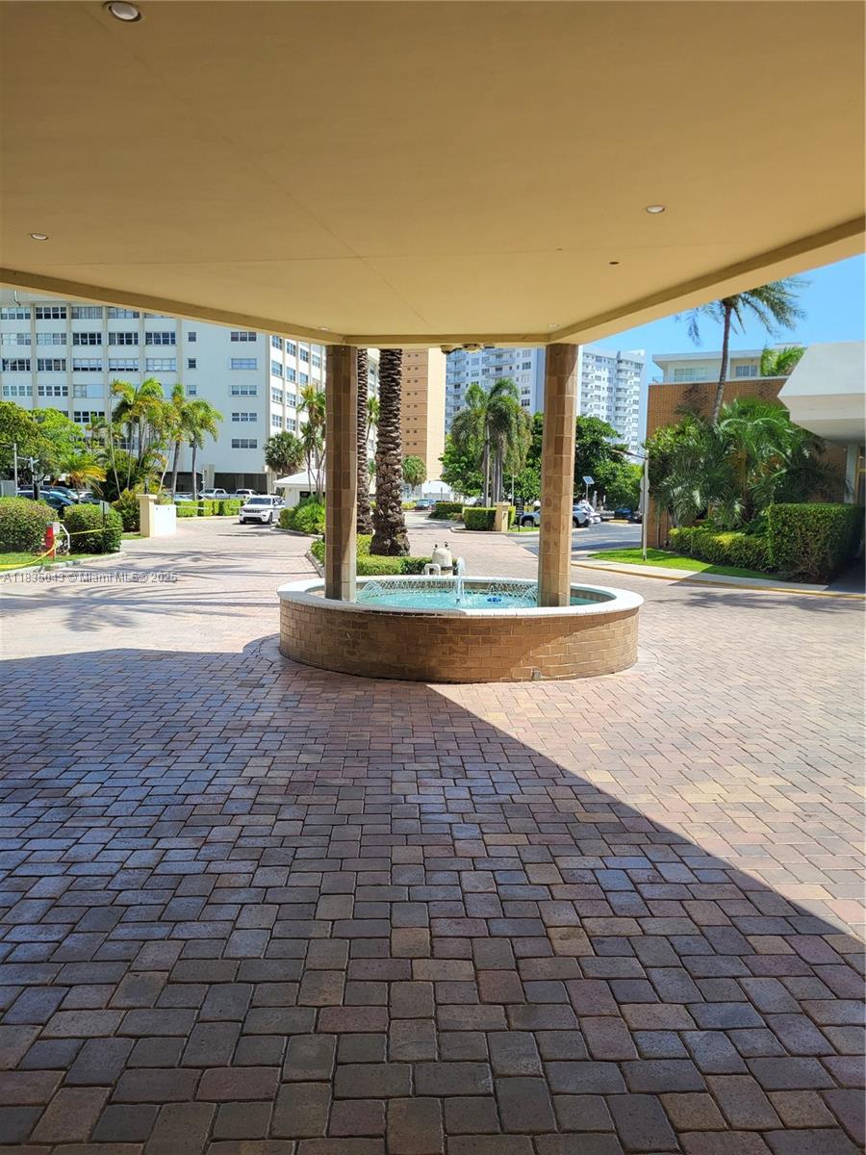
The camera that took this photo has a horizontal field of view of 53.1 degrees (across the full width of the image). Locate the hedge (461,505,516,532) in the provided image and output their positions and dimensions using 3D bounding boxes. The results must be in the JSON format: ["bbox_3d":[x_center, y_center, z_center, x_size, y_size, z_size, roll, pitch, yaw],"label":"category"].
[{"bbox_3d":[2.929,-3.112,45.508,2.400,1.255,1.200,4,6,25],"label":"hedge"}]

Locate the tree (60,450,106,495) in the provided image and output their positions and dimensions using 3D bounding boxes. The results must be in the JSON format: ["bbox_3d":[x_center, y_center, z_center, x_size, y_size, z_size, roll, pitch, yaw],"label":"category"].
[{"bbox_3d":[-14.680,-3.583,36.347,1.950,3.409,1.950,-1,6,-22],"label":"tree"}]

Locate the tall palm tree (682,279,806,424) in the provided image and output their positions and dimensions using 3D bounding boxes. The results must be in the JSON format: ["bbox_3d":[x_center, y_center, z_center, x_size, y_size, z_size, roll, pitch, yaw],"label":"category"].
[{"bbox_3d":[9.587,-5.351,27.300,4.700,9.400,4.600,1,5,0],"label":"tall palm tree"}]

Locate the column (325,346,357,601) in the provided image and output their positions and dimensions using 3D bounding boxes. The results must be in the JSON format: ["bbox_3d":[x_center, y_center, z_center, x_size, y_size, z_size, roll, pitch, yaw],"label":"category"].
[{"bbox_3d":[-0.993,-1.003,9.370,0.335,2.930,0.335,1,5,0],"label":"column"}]

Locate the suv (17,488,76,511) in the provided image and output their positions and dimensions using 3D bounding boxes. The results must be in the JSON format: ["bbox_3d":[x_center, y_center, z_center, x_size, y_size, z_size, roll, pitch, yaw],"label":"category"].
[{"bbox_3d":[-18.124,-3.105,39.915,4.700,1.757,1.880,2,6,10],"label":"suv"}]

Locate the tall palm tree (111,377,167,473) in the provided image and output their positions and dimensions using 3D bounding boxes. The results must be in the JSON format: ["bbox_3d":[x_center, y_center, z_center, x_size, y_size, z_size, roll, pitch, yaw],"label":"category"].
[{"bbox_3d":[-14.190,-6.015,42.000,3.000,7.200,3.000,1,5,0],"label":"tall palm tree"}]

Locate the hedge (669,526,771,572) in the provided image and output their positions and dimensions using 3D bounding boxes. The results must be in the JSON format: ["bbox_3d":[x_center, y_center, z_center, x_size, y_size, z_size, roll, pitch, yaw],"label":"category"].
[{"bbox_3d":[8.566,-0.946,25.013,1.000,0.837,7.400,1,6,-2],"label":"hedge"}]

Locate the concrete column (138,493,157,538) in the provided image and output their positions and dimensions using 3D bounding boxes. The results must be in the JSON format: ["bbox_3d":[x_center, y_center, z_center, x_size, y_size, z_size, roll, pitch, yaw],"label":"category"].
[{"bbox_3d":[-10.684,-2.308,32.400,0.530,1.660,0.550,1,5,0],"label":"concrete column"}]

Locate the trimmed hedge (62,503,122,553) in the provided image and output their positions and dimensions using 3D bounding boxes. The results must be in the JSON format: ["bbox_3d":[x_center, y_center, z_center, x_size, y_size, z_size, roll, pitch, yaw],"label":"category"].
[{"bbox_3d":[-9.648,-1.410,24.594,1.600,1.312,1.600,-1,6,-21],"label":"trimmed hedge"}]

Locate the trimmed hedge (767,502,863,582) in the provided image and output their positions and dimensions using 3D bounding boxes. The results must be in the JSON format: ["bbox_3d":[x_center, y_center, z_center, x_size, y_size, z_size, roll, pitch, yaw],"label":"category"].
[{"bbox_3d":[8.780,-0.859,20.200,1.500,1.620,2.400,4,6,28],"label":"trimmed hedge"}]

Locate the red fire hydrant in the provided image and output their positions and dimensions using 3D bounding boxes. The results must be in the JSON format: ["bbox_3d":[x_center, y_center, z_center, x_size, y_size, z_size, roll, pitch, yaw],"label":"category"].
[{"bbox_3d":[-9.414,-0.933,21.400,0.330,0.900,0.330,-1,6,-24],"label":"red fire hydrant"}]

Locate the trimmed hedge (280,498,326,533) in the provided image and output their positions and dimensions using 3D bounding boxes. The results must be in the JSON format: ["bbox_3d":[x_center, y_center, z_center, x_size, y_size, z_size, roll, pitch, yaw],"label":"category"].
[{"bbox_3d":[-6.180,-2.980,41.416,2.300,1.454,2.400,0,6,-9],"label":"trimmed hedge"}]

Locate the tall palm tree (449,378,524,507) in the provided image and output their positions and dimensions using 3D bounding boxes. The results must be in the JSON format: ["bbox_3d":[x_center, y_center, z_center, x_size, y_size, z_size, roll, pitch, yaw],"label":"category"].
[{"bbox_3d":[3.558,-7.615,53.000,4.800,9.100,4.600,1,5,0],"label":"tall palm tree"}]

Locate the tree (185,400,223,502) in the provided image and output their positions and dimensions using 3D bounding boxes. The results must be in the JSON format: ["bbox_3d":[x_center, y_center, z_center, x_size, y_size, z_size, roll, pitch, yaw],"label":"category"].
[{"bbox_3d":[-16.781,-8.685,63.483,2.800,8.632,2.800,-1,6,-14],"label":"tree"}]

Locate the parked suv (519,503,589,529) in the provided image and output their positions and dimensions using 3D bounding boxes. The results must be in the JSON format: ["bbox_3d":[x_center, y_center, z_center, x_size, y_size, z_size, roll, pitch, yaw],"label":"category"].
[{"bbox_3d":[7.388,-3.903,53.700,4.550,1.640,1.830,1,5,0],"label":"parked suv"}]

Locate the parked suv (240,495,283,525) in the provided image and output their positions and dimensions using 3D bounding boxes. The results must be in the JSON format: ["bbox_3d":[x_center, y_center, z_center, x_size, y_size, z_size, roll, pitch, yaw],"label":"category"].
[{"bbox_3d":[-10.734,-4.271,54.200,1.940,1.760,4.800,1,5,-1],"label":"parked suv"}]

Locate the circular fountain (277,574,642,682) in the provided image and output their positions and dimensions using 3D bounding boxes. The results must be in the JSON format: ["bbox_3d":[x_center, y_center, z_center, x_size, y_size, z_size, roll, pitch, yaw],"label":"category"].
[{"bbox_3d":[0.314,0.488,10.120,4.150,0.670,4.150,1,5,0],"label":"circular fountain"}]

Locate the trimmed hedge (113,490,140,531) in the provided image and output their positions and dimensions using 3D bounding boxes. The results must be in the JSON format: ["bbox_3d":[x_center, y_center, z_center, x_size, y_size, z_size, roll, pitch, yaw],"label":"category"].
[{"bbox_3d":[-13.034,-2.870,37.117,1.400,1.748,1.400,-1,6,-19],"label":"trimmed hedge"}]

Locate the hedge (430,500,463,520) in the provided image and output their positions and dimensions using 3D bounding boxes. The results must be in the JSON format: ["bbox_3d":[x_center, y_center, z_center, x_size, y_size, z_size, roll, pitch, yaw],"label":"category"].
[{"bbox_3d":[1.036,-4.949,64.322,2.500,1.241,2.000,1,6,0],"label":"hedge"}]

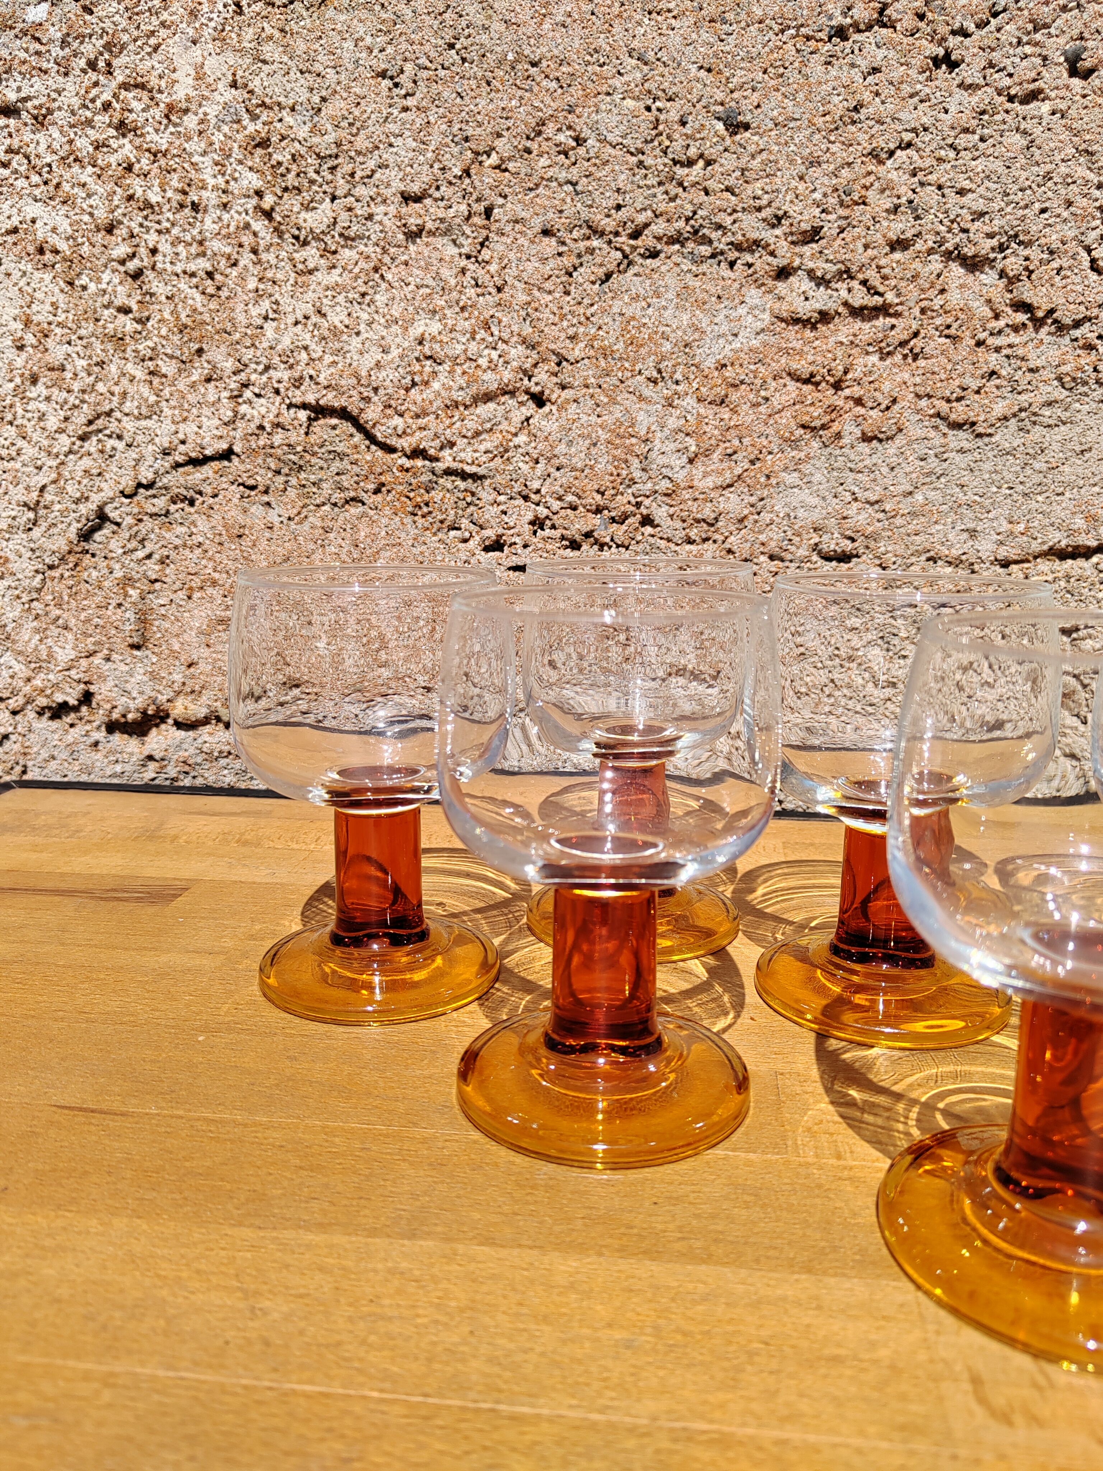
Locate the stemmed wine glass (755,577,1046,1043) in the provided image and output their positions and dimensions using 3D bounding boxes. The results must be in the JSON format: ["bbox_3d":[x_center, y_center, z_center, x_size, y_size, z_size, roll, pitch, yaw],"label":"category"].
[{"bbox_3d":[0.092,0.018,0.308,0.075,0.117,0.075,0,13,0],"label":"stemmed wine glass"}]

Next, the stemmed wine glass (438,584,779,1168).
[{"bbox_3d":[0.012,0.029,0.258,0.075,0.117,0.075,0,13,0],"label":"stemmed wine glass"}]

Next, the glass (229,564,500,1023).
[{"bbox_3d":[-0.049,0.015,0.319,0.075,0.117,0.075,0,13,0],"label":"glass"}]

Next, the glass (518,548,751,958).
[{"bbox_3d":[0.026,0.006,0.358,0.075,0.117,0.075,0,13,0],"label":"glass"}]

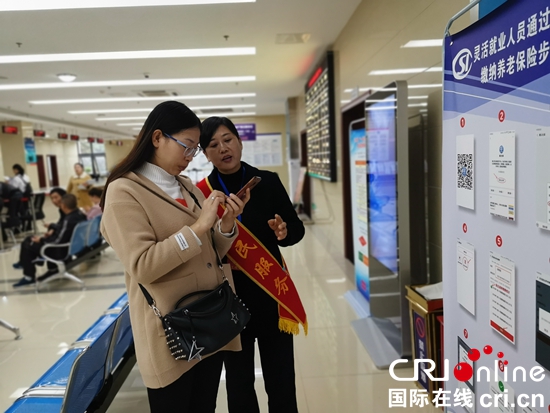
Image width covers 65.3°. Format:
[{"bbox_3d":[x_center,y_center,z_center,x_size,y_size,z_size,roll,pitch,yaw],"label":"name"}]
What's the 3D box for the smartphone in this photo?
[{"bbox_3d":[-0.104,-0.050,1.460,0.150,0.009,0.074,-46,-9,12],"label":"smartphone"}]

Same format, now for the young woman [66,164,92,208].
[{"bbox_3d":[-3.718,-0.072,8.280,0.480,1.550,0.340,-5,6,-18],"label":"young woman"}]

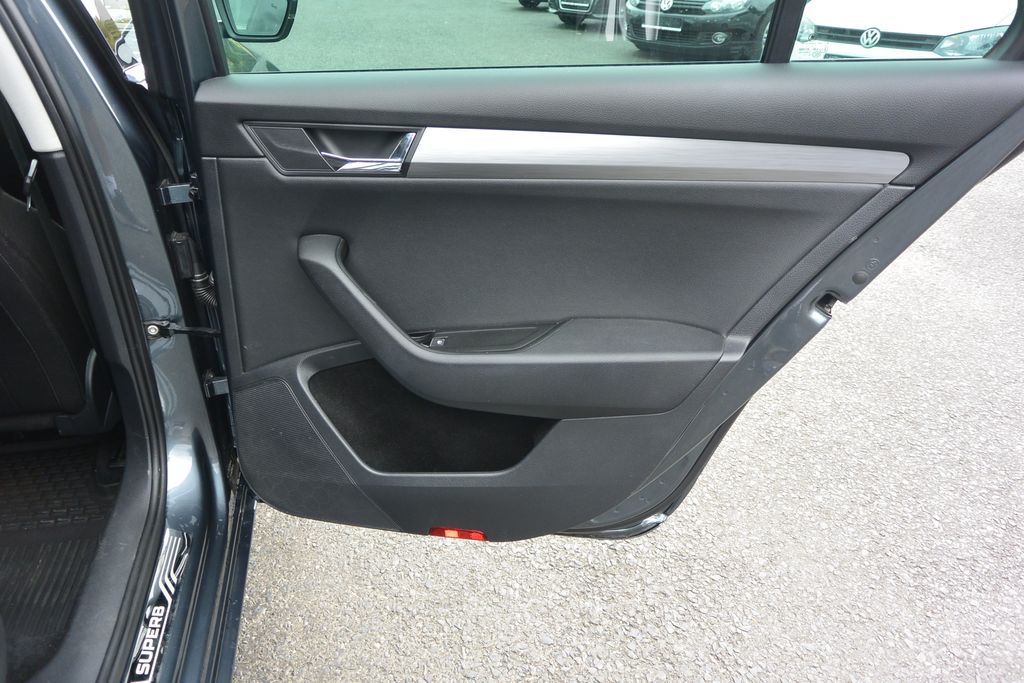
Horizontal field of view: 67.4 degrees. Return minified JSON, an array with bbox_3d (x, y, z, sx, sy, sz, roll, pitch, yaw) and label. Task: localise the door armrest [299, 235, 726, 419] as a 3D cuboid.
[{"bbox_3d":[0.000,-0.021,1.061,0.560,0.240,0.095,2,27,3],"label":"door armrest"}]

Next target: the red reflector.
[{"bbox_3d":[-0.085,0.299,1.195,0.088,0.018,0.014,4,26,8],"label":"red reflector"}]

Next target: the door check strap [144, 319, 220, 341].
[{"bbox_3d":[-0.518,-0.019,1.208,0.115,0.026,0.026,4,26,8],"label":"door check strap"}]

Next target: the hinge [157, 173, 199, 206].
[{"bbox_3d":[-0.484,-0.221,1.114,0.050,0.042,0.042,4,26,8],"label":"hinge"}]

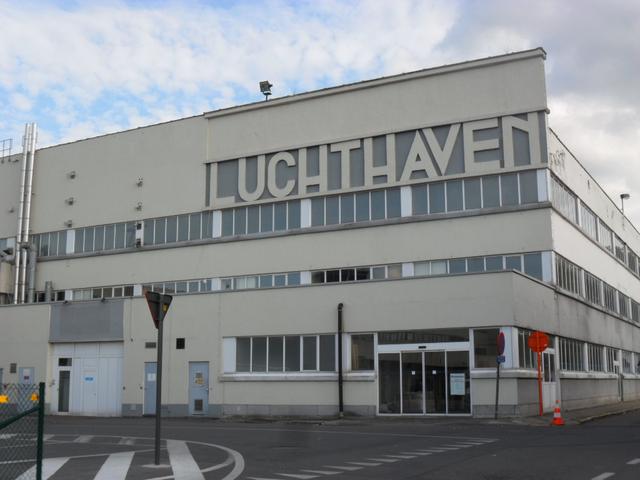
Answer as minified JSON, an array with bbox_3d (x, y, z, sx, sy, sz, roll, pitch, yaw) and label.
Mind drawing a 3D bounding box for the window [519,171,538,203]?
[{"bbox_3d":[8.972,-2.246,34.963,0.800,1.500,0.100,-6,-11,28],"label":"window"}]

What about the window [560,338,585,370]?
[{"bbox_3d":[11.249,5.154,36.100,0.100,1.368,5.663,-6,-11,28],"label":"window"}]

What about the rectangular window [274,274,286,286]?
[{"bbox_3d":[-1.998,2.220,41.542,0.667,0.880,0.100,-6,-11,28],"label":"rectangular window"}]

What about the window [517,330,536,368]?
[{"bbox_3d":[7.455,3.937,29.143,0.100,1.333,2.508,-6,-11,28],"label":"window"}]

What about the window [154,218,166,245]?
[{"bbox_3d":[-8.754,-0.466,44.576,0.800,1.500,0.100,-6,-11,28],"label":"window"}]

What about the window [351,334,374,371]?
[{"bbox_3d":[1.574,4.110,29.779,1.030,1.390,0.100,-6,-11,28],"label":"window"}]

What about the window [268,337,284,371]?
[{"bbox_3d":[-1.758,4.630,33.076,0.727,1.440,0.100,-6,-11,28],"label":"window"}]

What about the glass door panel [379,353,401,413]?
[{"bbox_3d":[2.663,5.460,31.039,0.940,2.300,0.080,-6,-11,28],"label":"glass door panel"}]

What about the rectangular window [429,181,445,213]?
[{"bbox_3d":[5.338,-1.869,36.850,0.811,1.407,0.100,-6,-11,28],"label":"rectangular window"}]

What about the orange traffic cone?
[{"bbox_3d":[6.897,5.012,23.665,0.380,0.750,0.380,-6,-11,28],"label":"orange traffic cone"}]

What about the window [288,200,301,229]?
[{"bbox_3d":[-1.280,-1.259,41.751,0.722,1.533,0.100,-6,-11,28],"label":"window"}]

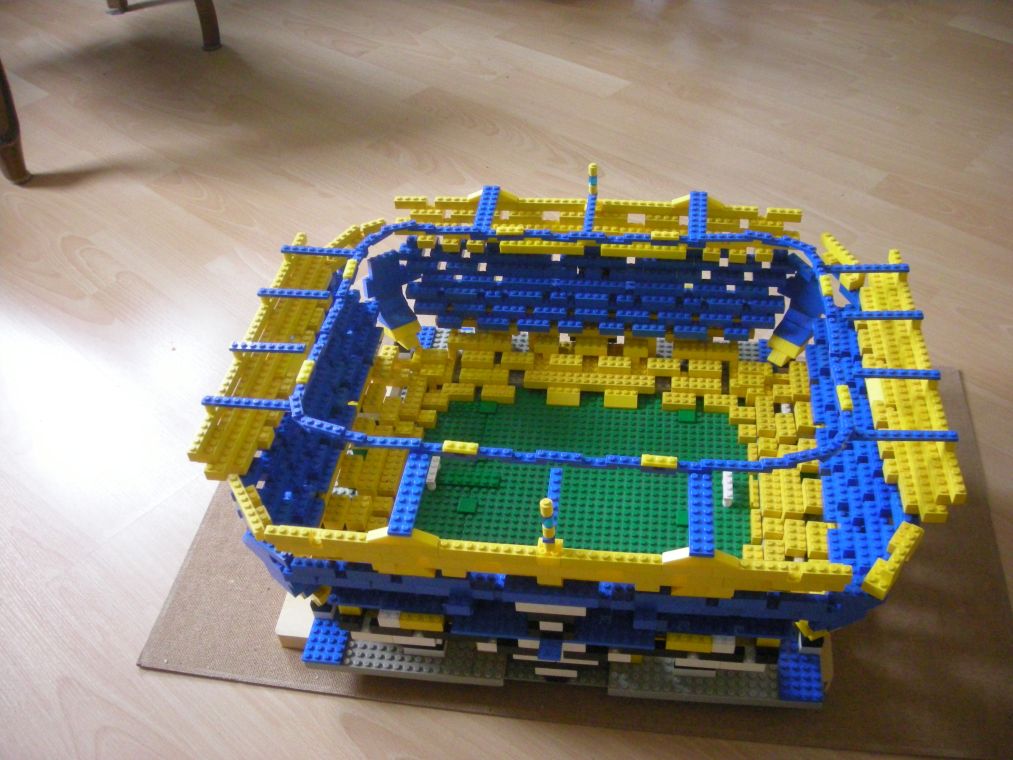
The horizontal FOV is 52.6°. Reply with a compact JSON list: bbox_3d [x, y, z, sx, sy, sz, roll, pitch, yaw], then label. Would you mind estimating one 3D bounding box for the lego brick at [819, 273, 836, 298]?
[{"bbox_3d":[0.263,-0.077,0.841,0.008,0.005,0.024,2,42,8],"label":"lego brick"}]

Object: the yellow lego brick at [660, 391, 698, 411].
[{"bbox_3d":[0.165,0.021,0.979,0.032,0.011,0.016,2,42,8],"label":"yellow lego brick"}]

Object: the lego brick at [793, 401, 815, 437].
[{"bbox_3d":[0.270,0.033,0.921,0.016,0.011,0.032,2,42,8],"label":"lego brick"}]

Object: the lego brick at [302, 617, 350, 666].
[{"bbox_3d":[-0.137,0.202,0.804,0.032,0.005,0.046,2,42,8],"label":"lego brick"}]

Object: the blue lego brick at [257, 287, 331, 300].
[{"bbox_3d":[-0.182,-0.074,0.876,0.064,0.005,0.008,2,42,8],"label":"blue lego brick"}]

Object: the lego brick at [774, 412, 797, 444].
[{"bbox_3d":[0.252,0.043,0.923,0.016,0.011,0.032,2,42,8],"label":"lego brick"}]

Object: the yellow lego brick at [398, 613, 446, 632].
[{"bbox_3d":[-0.060,0.172,0.742,0.032,0.011,0.015,2,42,8],"label":"yellow lego brick"}]

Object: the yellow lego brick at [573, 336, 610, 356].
[{"bbox_3d":[0.084,-0.034,1.004,0.032,0.011,0.016,2,42,8],"label":"yellow lego brick"}]

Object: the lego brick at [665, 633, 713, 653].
[{"bbox_3d":[0.127,0.180,0.715,0.032,0.011,0.015,2,42,8],"label":"lego brick"}]

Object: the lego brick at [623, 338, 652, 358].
[{"bbox_3d":[0.127,-0.028,1.001,0.024,0.011,0.016,2,42,8],"label":"lego brick"}]

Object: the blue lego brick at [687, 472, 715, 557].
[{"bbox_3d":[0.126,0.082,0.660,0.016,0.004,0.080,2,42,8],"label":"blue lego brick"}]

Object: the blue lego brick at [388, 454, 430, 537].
[{"bbox_3d":[-0.064,0.074,0.686,0.016,0.005,0.080,2,42,8],"label":"blue lego brick"}]

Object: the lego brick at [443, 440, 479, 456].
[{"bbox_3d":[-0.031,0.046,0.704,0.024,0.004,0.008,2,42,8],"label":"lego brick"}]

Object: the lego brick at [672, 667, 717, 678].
[{"bbox_3d":[0.140,0.214,0.762,0.032,0.011,0.008,2,42,8],"label":"lego brick"}]

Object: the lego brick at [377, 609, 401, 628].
[{"bbox_3d":[-0.084,0.172,0.750,0.016,0.011,0.016,2,42,8],"label":"lego brick"}]

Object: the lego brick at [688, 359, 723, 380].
[{"bbox_3d":[0.192,-0.011,0.988,0.032,0.011,0.016,2,42,8],"label":"lego brick"}]

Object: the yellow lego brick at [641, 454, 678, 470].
[{"bbox_3d":[0.102,0.055,0.686,0.024,0.005,0.008,2,42,8],"label":"yellow lego brick"}]

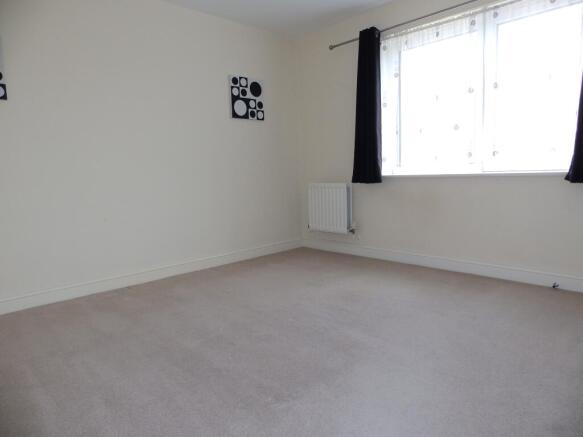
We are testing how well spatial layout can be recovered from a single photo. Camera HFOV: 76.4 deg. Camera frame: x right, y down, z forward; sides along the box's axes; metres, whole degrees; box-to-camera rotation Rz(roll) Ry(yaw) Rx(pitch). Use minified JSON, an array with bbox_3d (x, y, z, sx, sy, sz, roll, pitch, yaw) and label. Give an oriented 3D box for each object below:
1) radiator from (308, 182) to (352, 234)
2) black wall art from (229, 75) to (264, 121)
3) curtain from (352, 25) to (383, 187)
[{"bbox_3d":[0.411,-0.114,3.897,0.488,0.514,0.105,5,10,44],"label":"radiator"},{"bbox_3d":[-0.437,-1.185,3.690,0.394,0.399,0.040,-9,10,-41],"label":"black wall art"},{"bbox_3d":[0.701,-1.020,3.450,0.250,1.378,0.130,5,10,44],"label":"curtain"}]

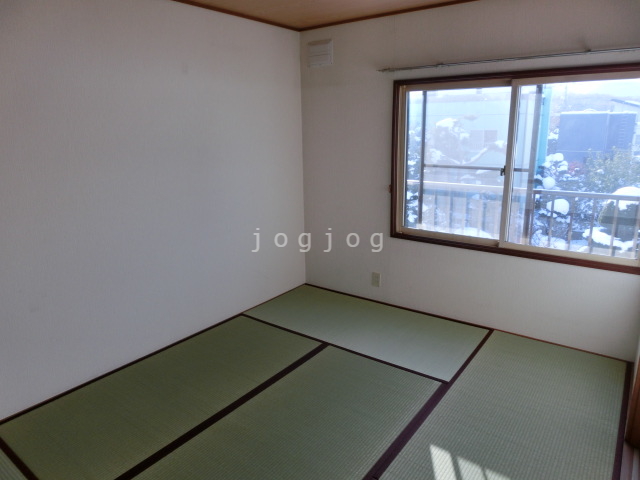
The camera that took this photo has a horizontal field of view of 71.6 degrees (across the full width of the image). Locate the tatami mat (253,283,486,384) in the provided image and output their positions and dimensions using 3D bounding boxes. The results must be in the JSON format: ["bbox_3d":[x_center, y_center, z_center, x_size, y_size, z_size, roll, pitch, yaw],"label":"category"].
[{"bbox_3d":[0.311,0.659,3.469,1.751,0.045,0.870,10,18,35],"label":"tatami mat"}]

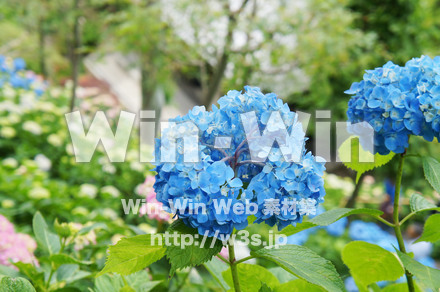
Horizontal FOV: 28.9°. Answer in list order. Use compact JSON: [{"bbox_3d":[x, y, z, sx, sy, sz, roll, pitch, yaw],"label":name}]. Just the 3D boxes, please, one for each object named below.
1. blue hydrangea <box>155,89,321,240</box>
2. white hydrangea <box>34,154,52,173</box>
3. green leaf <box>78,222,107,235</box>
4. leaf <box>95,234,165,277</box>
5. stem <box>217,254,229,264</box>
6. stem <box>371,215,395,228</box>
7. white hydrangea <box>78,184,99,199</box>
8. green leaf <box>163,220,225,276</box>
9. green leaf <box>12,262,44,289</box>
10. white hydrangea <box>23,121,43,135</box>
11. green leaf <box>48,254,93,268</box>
[{"bbox_3d":[0.022,0.017,0.960,0.190,0.163,0.170,0,5,0],"label":"blue hydrangea"},{"bbox_3d":[-1.240,0.123,6.000,0.125,0.115,0.125,0,6,0],"label":"white hydrangea"},{"bbox_3d":[-0.237,0.154,1.600,0.058,0.022,0.042,2,6,22],"label":"green leaf"},{"bbox_3d":[-0.097,0.122,0.955,0.082,0.018,0.048,-22,45,0],"label":"leaf"},{"bbox_3d":[0.003,0.126,0.950,0.016,0.005,0.005,37,0,0],"label":"stem"},{"bbox_3d":[0.200,0.093,1.050,0.031,0.006,0.006,30,0,3],"label":"stem"},{"bbox_3d":[-0.813,0.282,5.300,0.118,0.090,0.118,0,6,0],"label":"white hydrangea"},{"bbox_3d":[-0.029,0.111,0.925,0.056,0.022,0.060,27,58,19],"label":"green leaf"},{"bbox_3d":[-0.338,0.228,1.500,0.058,0.042,0.050,0,6,0],"label":"green leaf"},{"bbox_3d":[-1.492,-0.147,6.800,0.150,0.105,0.150,0,6,0],"label":"white hydrangea"},{"bbox_3d":[-0.263,0.203,1.500,0.077,0.024,0.050,0,6,0],"label":"green leaf"}]

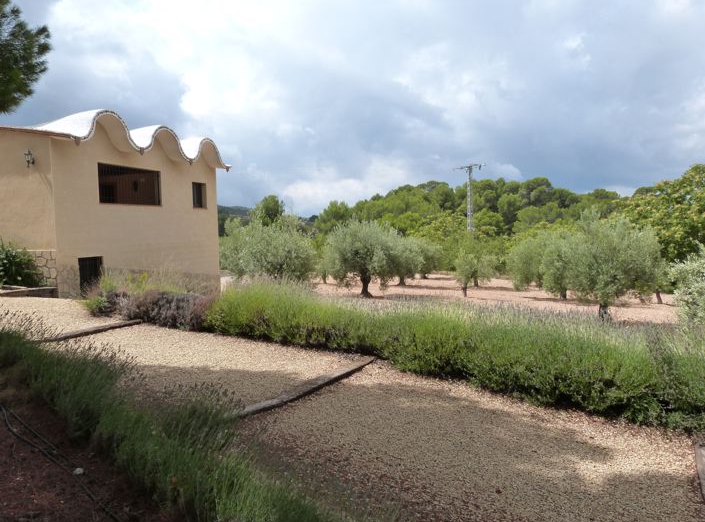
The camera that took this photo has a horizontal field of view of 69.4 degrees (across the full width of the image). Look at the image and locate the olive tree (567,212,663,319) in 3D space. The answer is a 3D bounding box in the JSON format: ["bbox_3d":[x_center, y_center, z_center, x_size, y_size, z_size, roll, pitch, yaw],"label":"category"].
[{"bbox_3d":[9.180,0.158,17.900,3.380,3.800,3.280,-1,3,0],"label":"olive tree"}]

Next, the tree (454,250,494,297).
[{"bbox_3d":[6.039,0.599,25.400,1.950,2.350,1.890,-1,3,0],"label":"tree"}]

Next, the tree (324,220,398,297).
[{"bbox_3d":[0.449,-0.125,25.400,3.740,3.890,3.630,-1,3,0],"label":"tree"}]

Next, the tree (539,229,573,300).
[{"bbox_3d":[9.665,0.160,23.200,2.460,3.190,2.390,-1,3,0],"label":"tree"}]

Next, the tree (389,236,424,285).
[{"bbox_3d":[2.966,-0.030,30.800,2.910,3.030,2.820,-1,3,0],"label":"tree"}]

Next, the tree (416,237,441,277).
[{"bbox_3d":[4.980,-0.208,35.200,2.560,2.840,2.480,-1,3,0],"label":"tree"}]

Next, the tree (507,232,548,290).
[{"bbox_3d":[10.121,-0.083,28.300,3.000,3.110,2.910,-1,3,0],"label":"tree"}]

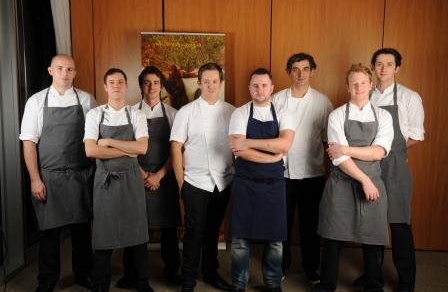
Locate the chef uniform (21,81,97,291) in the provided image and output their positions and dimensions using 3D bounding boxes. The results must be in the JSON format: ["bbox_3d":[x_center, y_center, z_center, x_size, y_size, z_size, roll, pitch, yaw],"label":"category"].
[{"bbox_3d":[-1.289,0.326,3.694,0.550,1.586,0.380,-2,9,-14],"label":"chef uniform"}]

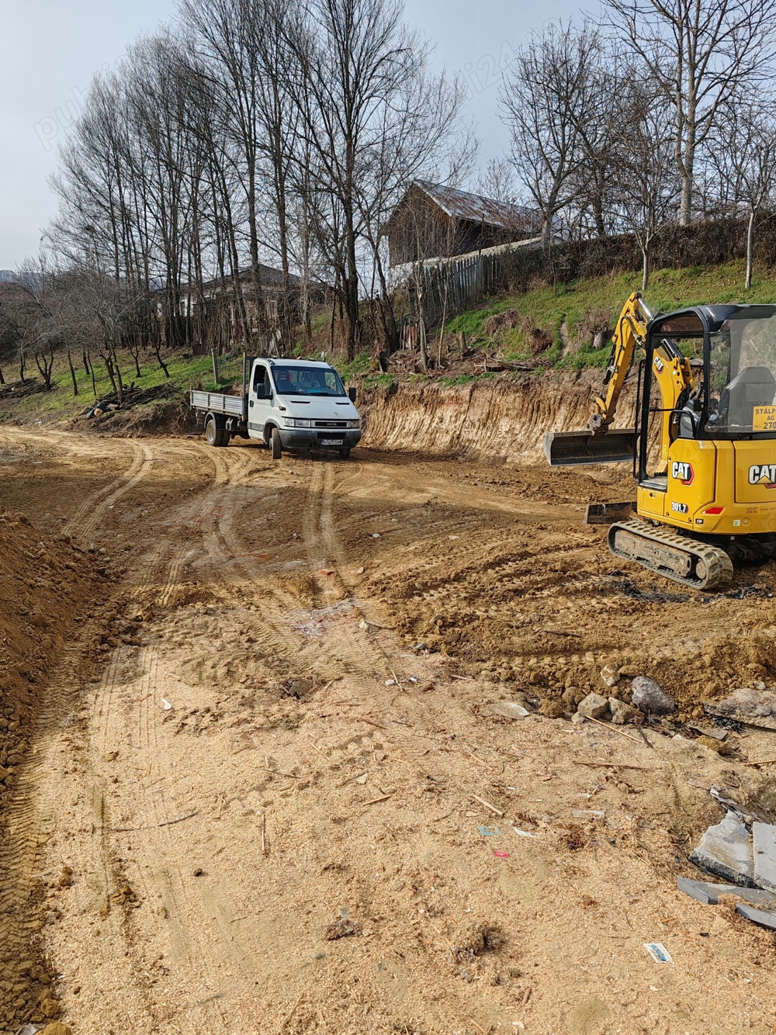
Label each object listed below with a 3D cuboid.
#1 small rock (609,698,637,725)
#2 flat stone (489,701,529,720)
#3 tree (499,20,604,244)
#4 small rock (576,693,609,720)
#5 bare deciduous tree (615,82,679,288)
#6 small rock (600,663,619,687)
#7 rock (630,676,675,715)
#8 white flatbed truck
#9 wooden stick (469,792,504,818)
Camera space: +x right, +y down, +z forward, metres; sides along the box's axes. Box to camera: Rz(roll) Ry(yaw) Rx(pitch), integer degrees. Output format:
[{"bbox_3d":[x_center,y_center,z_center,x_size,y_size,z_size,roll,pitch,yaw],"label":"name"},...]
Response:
[{"bbox_3d":[1.143,0.943,3.930,0.140,0.110,0.110,3,10,16],"label":"small rock"},{"bbox_3d":[0.600,0.949,3.970,0.140,0.040,0.180,-5,11,-33],"label":"flat stone"},{"bbox_3d":[6.410,-14.424,31.258,4.000,9.000,3.900,3,10,11],"label":"tree"},{"bbox_3d":[1.015,0.933,3.990,0.148,0.100,0.125,3,10,14],"label":"small rock"},{"bbox_3d":[7.773,-9.819,24.013,1.950,5.900,1.950,4,10,18],"label":"bare deciduous tree"},{"bbox_3d":[1.174,0.836,4.270,0.095,0.105,0.085,3,10,15],"label":"small rock"},{"bbox_3d":[1.331,0.897,4.060,0.210,0.140,0.170,4,10,18],"label":"rock"},{"bbox_3d":[-2.680,-2.696,19.148,2.120,2.260,5.680,-4,11,-32],"label":"white flatbed truck"},{"bbox_3d":[0.380,1.101,3.112,0.014,0.011,0.178,-6,12,-36],"label":"wooden stick"}]

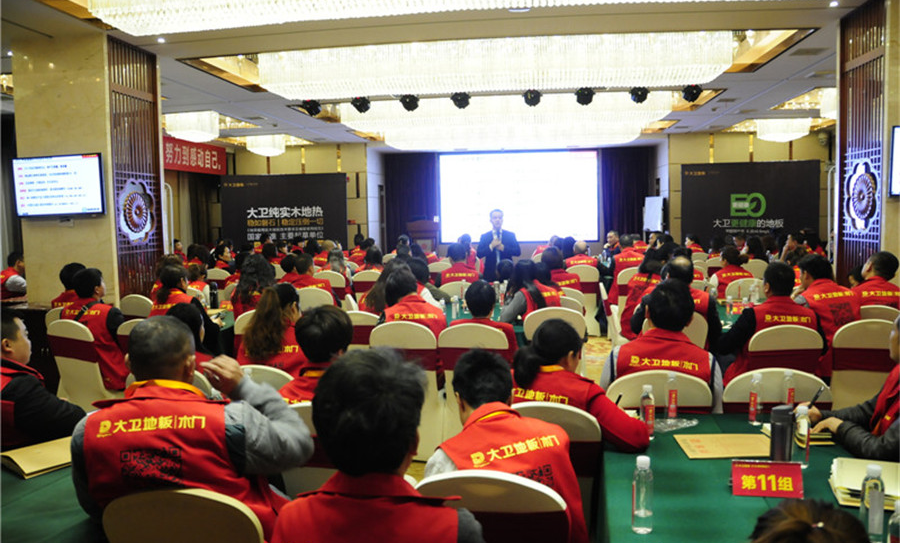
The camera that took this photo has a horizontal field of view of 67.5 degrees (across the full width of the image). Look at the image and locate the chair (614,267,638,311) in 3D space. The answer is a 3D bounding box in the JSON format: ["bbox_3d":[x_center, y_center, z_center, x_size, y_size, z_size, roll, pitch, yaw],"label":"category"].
[{"bbox_3d":[2.380,0.392,8.847,0.460,0.940,0.550,0,5,3],"label":"chair"}]

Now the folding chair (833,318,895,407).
[{"bbox_3d":[2.743,0.756,4.564,0.460,0.950,0.550,0,5,13],"label":"folding chair"}]

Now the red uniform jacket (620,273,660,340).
[{"bbox_3d":[1.850,0.318,6.220,0.460,0.600,0.340,2,5,42],"label":"red uniform jacket"}]

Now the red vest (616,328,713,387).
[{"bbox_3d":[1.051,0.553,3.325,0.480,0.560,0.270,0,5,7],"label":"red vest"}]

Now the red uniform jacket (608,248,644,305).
[{"bbox_3d":[2.438,0.049,9.203,0.460,0.750,0.320,-1,5,-3],"label":"red uniform jacket"}]

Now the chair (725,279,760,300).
[{"bbox_3d":[3.086,0.522,7.156,0.460,0.950,0.550,0,5,8],"label":"chair"}]

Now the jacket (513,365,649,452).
[{"bbox_3d":[0.422,0.645,2.518,0.560,0.550,0.420,1,4,28],"label":"jacket"}]

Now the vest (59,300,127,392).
[{"bbox_3d":[-2.786,0.519,5.326,0.450,0.700,0.340,1,5,22],"label":"vest"}]

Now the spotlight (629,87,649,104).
[{"bbox_3d":[2.981,-2.768,10.600,0.300,0.270,0.280,0,5,8],"label":"spotlight"}]

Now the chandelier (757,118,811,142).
[{"bbox_3d":[7.910,-3.444,15.972,1.300,0.600,1.300,-1,5,8],"label":"chandelier"}]

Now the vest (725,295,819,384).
[{"bbox_3d":[2.086,0.495,4.313,0.500,0.640,0.310,0,5,4],"label":"vest"}]

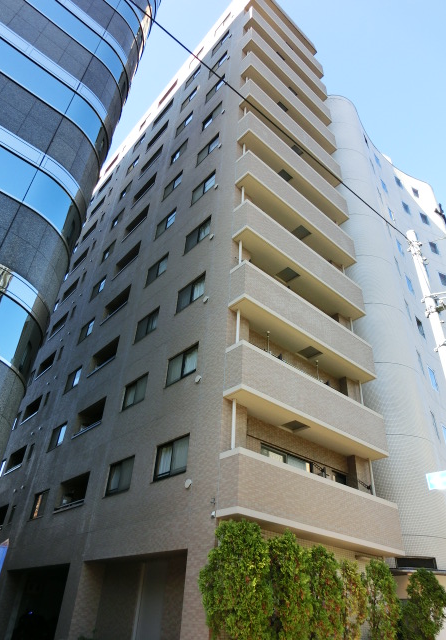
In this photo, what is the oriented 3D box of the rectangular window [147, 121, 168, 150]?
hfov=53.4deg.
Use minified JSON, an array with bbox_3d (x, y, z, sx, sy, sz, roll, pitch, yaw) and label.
[{"bbox_3d":[-4.418,-12.348,30.013,0.200,0.863,2.411,29,-44,-30],"label":"rectangular window"}]

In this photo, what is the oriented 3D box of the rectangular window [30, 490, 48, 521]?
[{"bbox_3d":[-7.481,7.627,18.194,0.200,1.050,1.510,29,-43,-31],"label":"rectangular window"}]

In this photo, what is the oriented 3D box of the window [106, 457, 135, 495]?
[{"bbox_3d":[-3.247,4.912,13.883,0.150,1.016,1.508,29,-44,-30],"label":"window"}]

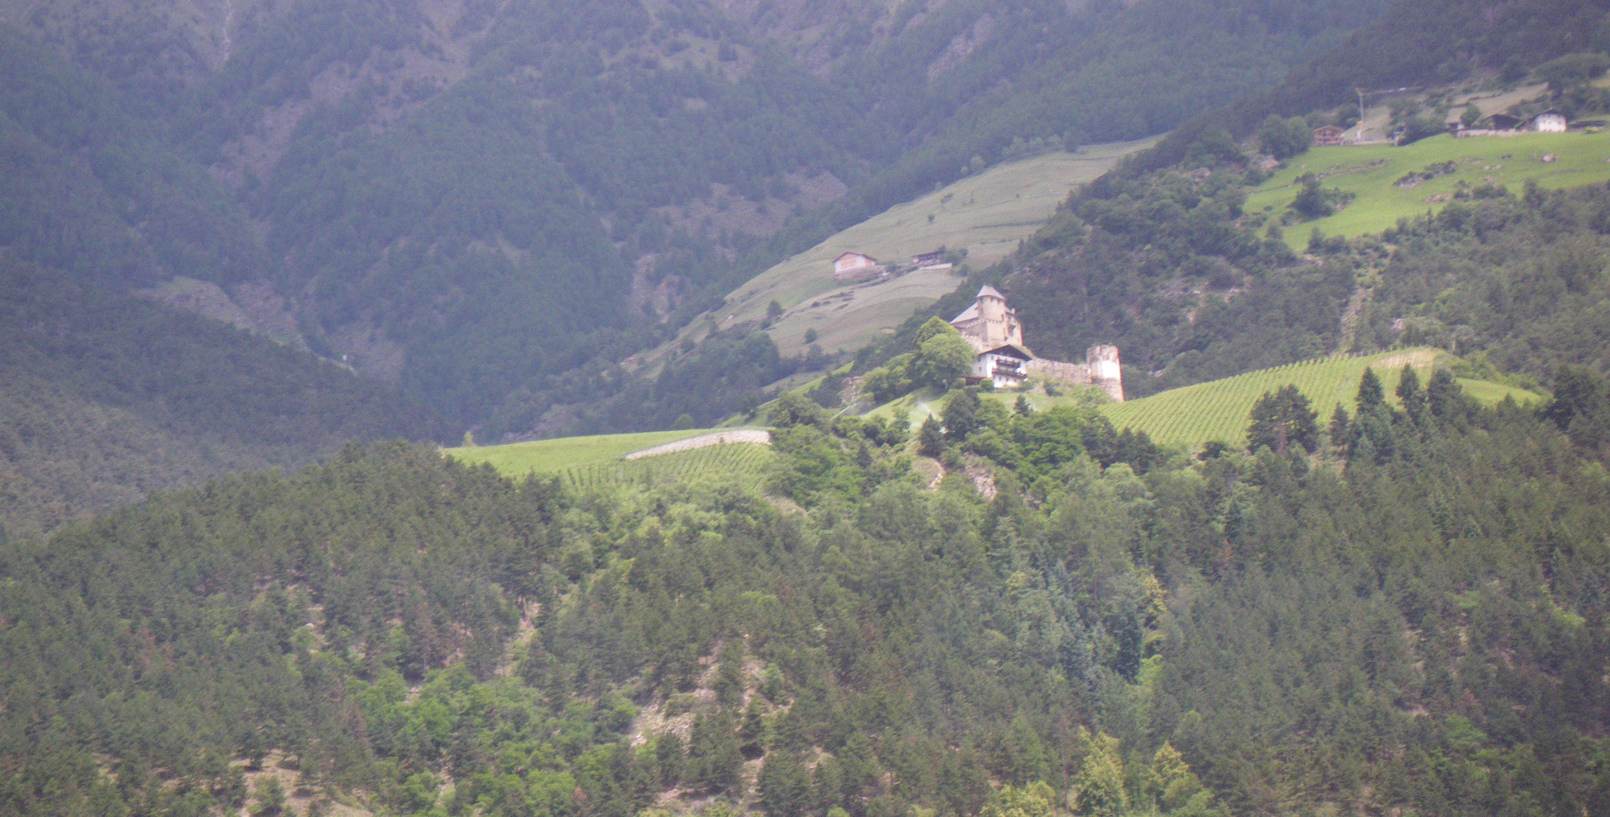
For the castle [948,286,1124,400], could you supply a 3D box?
[{"bbox_3d":[61.710,-17.320,1430.000,42.000,32.000,25.000,4,-14,-22],"label":"castle"}]

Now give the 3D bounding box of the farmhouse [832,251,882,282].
[{"bbox_3d":[20.740,-56.050,2100.000,16.000,10.000,15.000,-4,-13,10],"label":"farmhouse"}]

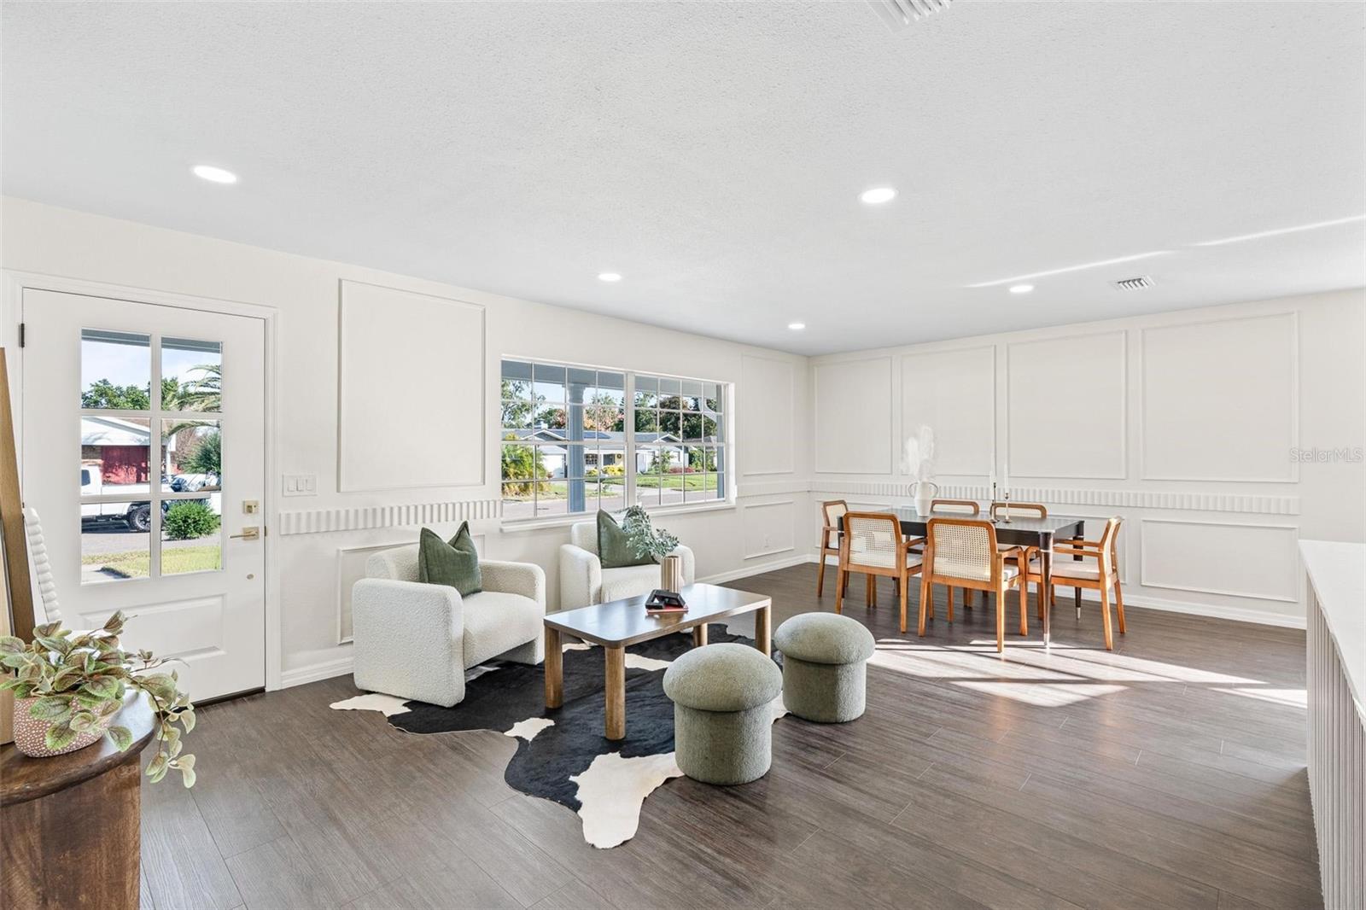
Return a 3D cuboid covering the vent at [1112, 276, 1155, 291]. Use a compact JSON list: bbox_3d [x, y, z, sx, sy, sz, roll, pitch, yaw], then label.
[{"bbox_3d":[3.061,-1.155,4.128,0.200,0.020,0.310,0,0,44],"label":"vent"}]

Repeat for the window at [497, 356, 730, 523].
[{"bbox_3d":[-0.441,-0.108,5.381,0.110,1.220,2.650,0,0,44],"label":"window"}]

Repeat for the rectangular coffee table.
[{"bbox_3d":[-0.100,1.081,3.389,0.620,0.440,1.200,0,0,44],"label":"rectangular coffee table"}]

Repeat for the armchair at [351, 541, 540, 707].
[{"bbox_3d":[-1.370,0.928,3.618,0.760,0.755,0.760,0,0,25],"label":"armchair"}]

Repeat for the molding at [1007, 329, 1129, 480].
[{"bbox_3d":[3.440,-0.425,5.487,0.940,1.280,0.025,0,0,44],"label":"molding"}]

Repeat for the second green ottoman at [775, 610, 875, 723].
[{"bbox_3d":[0.732,1.062,3.143,0.505,0.475,0.505,0,0,-1],"label":"second green ottoman"}]

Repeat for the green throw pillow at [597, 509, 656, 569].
[{"bbox_3d":[-0.414,0.637,4.739,0.470,0.460,0.160,0,-13,-21],"label":"green throw pillow"}]

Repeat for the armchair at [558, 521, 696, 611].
[{"bbox_3d":[-0.436,0.924,4.617,0.760,0.755,0.760,0,0,-29],"label":"armchair"}]

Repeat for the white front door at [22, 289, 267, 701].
[{"bbox_3d":[-2.610,0.270,3.016,0.045,2.030,0.910,0,0,44],"label":"white front door"}]

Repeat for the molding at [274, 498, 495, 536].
[{"bbox_3d":[-1.762,0.388,3.860,0.020,0.122,1.355,0,0,44],"label":"molding"}]

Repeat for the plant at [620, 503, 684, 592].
[{"bbox_3d":[-0.198,0.585,3.761,0.400,0.549,0.320,0,0,0],"label":"plant"}]

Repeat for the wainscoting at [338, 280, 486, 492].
[{"bbox_3d":[-1.703,-0.409,3.923,0.020,1.265,0.935,0,0,44],"label":"wainscoting"}]

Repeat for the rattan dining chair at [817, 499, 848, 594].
[{"bbox_3d":[1.622,0.867,5.549,0.570,0.855,0.570,0,0,44],"label":"rattan dining chair"}]

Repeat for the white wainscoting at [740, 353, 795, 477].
[{"bbox_3d":[0.962,-0.421,6.697,0.025,1.280,0.950,0,0,44],"label":"white wainscoting"}]

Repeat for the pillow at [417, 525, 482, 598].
[{"bbox_3d":[-1.399,0.646,3.664,0.160,0.450,0.430,-15,-6,24],"label":"pillow"}]

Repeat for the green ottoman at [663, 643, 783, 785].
[{"bbox_3d":[0.171,1.064,2.594,0.510,0.480,0.510,0,0,0],"label":"green ottoman"}]

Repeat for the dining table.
[{"bbox_3d":[2.243,0.907,4.969,1.620,0.775,0.990,0,0,44],"label":"dining table"}]

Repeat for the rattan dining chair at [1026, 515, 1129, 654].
[{"bbox_3d":[2.833,0.869,4.406,0.570,0.850,0.570,0,0,44],"label":"rattan dining chair"}]

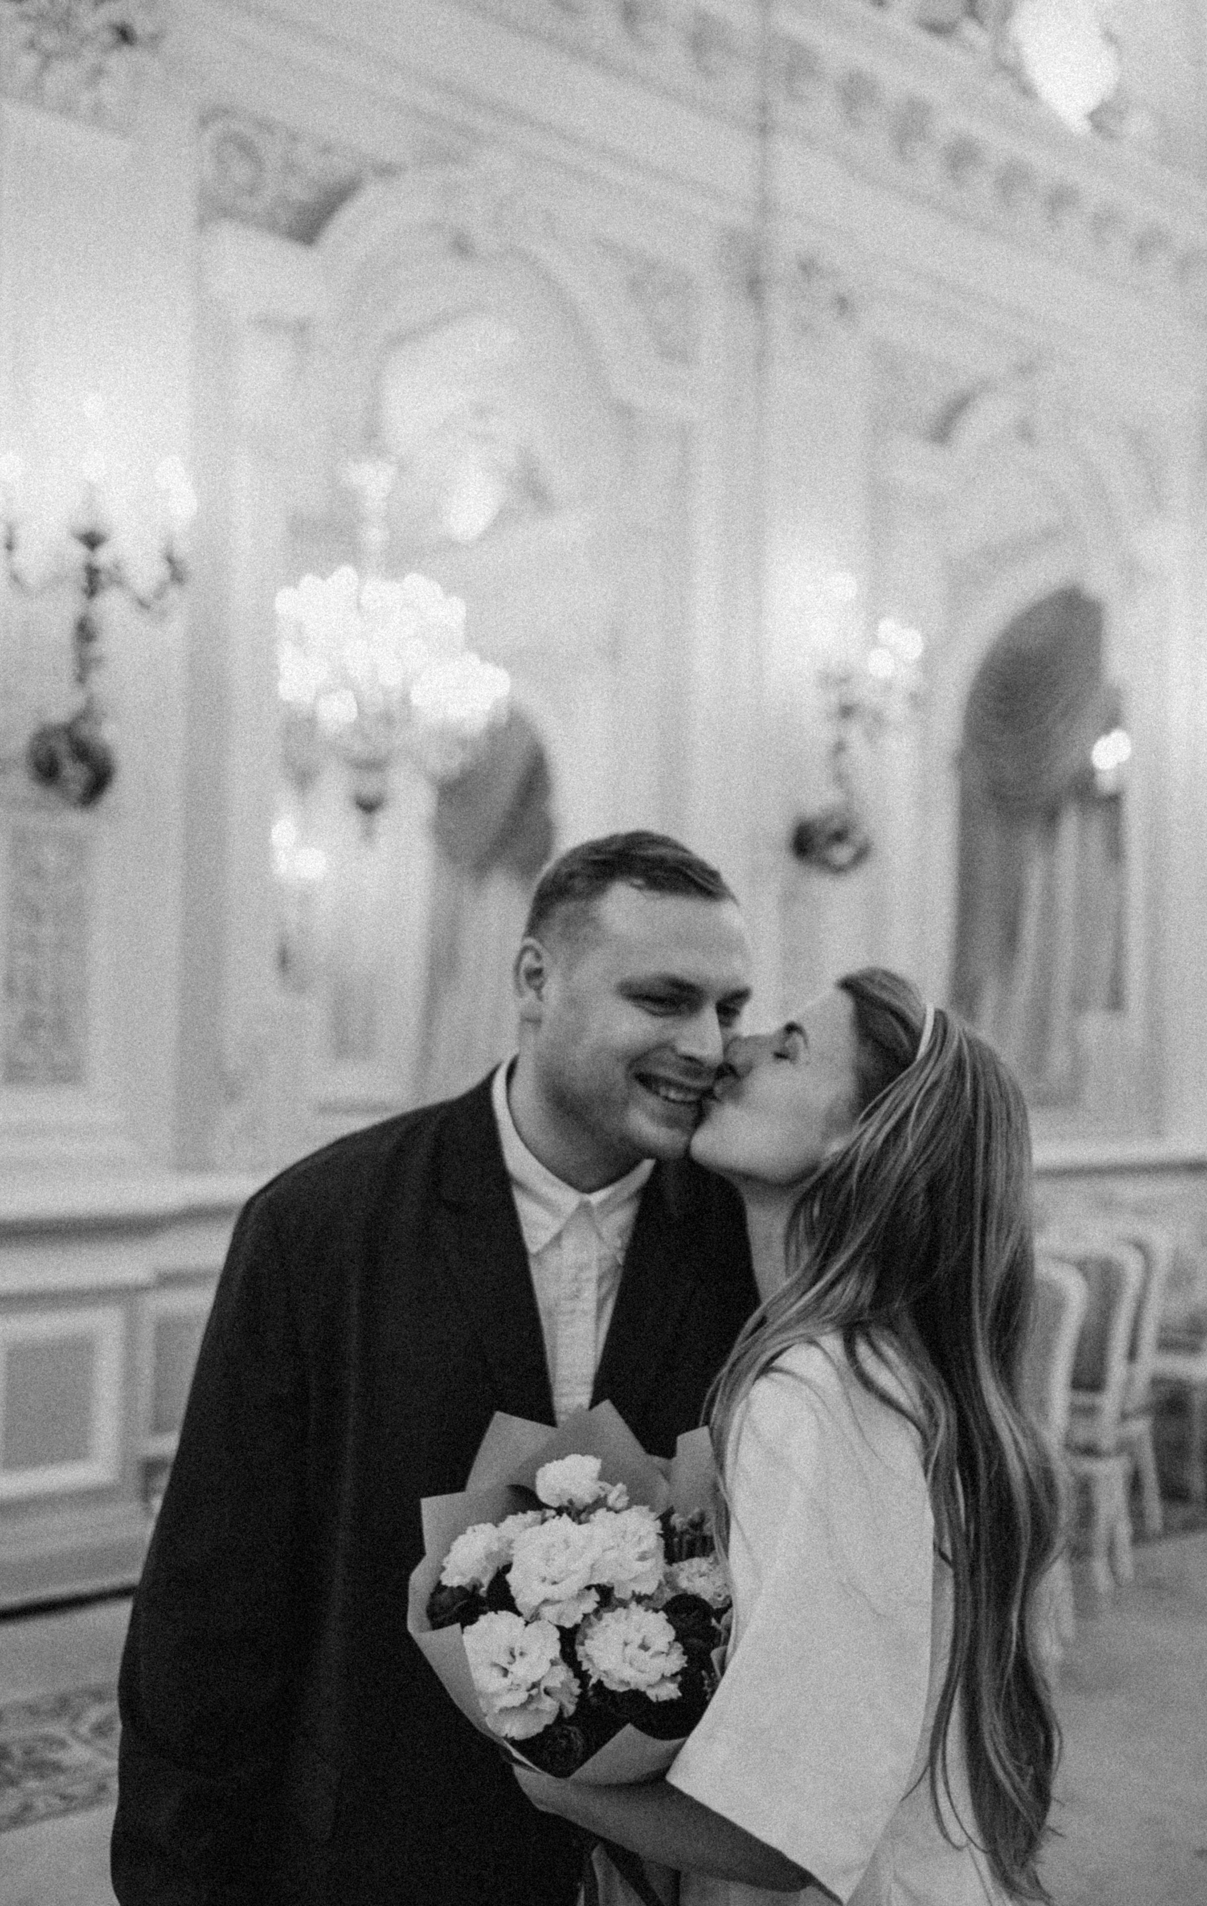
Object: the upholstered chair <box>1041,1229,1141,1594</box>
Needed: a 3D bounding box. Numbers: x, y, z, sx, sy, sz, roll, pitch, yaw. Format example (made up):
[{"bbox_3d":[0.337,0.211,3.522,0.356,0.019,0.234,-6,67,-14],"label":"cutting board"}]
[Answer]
[{"bbox_3d":[1.375,1.400,5.780,0.500,1.020,0.560,-1,-4,32],"label":"upholstered chair"}]

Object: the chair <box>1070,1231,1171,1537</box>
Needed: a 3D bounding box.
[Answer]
[{"bbox_3d":[1.652,1.441,6.384,0.500,1.020,0.560,-1,-4,32],"label":"chair"}]

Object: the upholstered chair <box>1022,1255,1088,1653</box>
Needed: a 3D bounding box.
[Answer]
[{"bbox_3d":[1.057,1.359,5.165,0.500,1.020,0.560,-1,-4,32],"label":"upholstered chair"}]

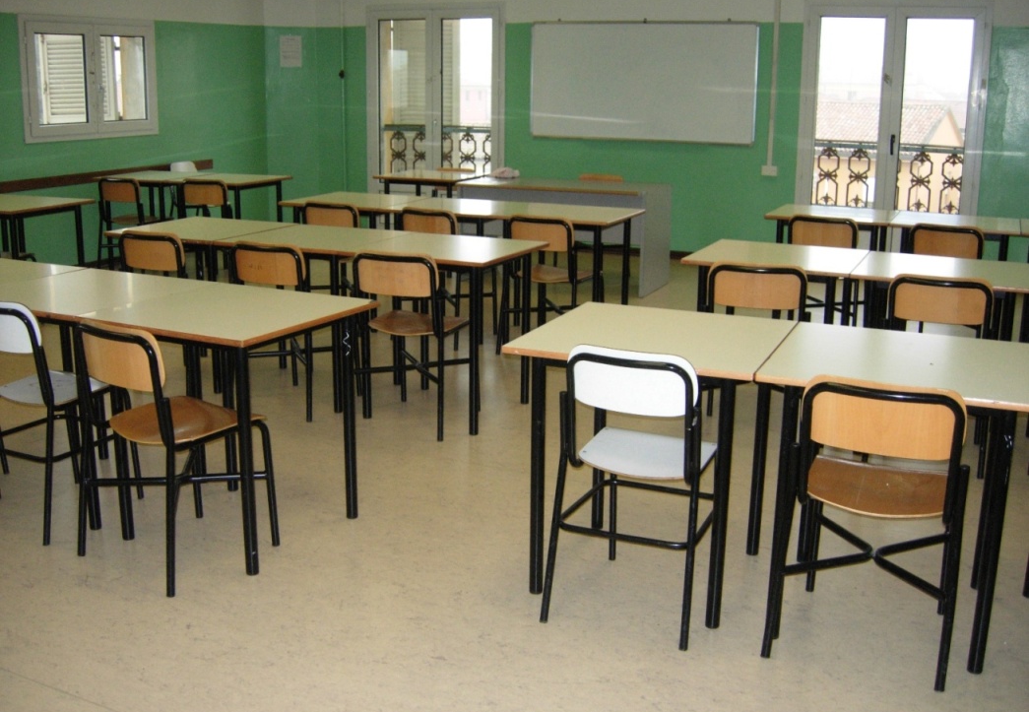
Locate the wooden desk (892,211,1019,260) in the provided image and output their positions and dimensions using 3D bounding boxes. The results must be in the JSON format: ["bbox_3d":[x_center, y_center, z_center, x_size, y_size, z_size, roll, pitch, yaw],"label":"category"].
[{"bbox_3d":[2.495,-0.394,6.120,0.700,0.760,0.700,7,16,24],"label":"wooden desk"}]

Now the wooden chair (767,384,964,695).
[{"bbox_3d":[0.964,0.397,2.839,0.480,0.788,0.490,7,16,24],"label":"wooden chair"}]

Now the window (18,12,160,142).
[{"bbox_3d":[-3.299,-2.163,8.349,0.100,0.940,1.400,7,16,23],"label":"window"}]

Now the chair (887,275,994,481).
[{"bbox_3d":[1.690,0.035,4.314,0.480,0.788,0.490,6,15,20],"label":"chair"}]

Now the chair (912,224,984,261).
[{"bbox_3d":[2.377,-0.366,5.949,0.480,0.788,0.490,6,15,20],"label":"chair"}]

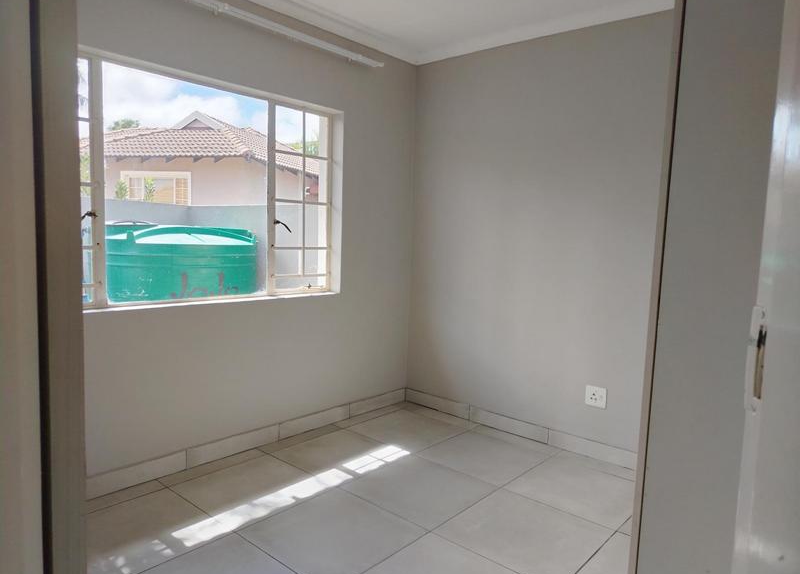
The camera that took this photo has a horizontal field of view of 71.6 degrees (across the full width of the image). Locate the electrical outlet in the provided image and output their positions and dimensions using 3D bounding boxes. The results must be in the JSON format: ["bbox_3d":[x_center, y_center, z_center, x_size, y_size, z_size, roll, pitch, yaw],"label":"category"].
[{"bbox_3d":[1.174,0.660,3.332,0.118,0.115,0.015,7,7,41],"label":"electrical outlet"}]

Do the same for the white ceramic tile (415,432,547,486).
[{"bbox_3d":[0.501,1.016,3.321,0.596,0.012,0.596,7,7,41],"label":"white ceramic tile"}]

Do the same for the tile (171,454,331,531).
[{"bbox_3d":[-0.739,1.019,2.807,0.596,0.012,0.596,7,7,41],"label":"tile"}]

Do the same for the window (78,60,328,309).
[{"bbox_3d":[-1.079,-0.514,3.032,0.090,1.182,1.860,7,7,41],"label":"window"}]

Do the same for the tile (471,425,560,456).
[{"bbox_3d":[0.754,0.998,3.613,0.596,0.012,0.170,7,7,41],"label":"tile"}]

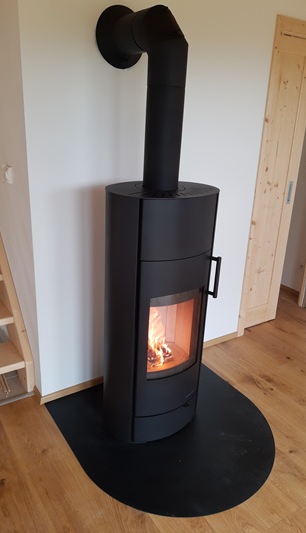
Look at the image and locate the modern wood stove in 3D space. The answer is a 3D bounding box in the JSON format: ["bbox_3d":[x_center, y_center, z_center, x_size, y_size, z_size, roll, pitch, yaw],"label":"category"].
[{"bbox_3d":[0.000,-0.155,1.875,0.533,1.935,0.556,-10,23,-32],"label":"modern wood stove"}]

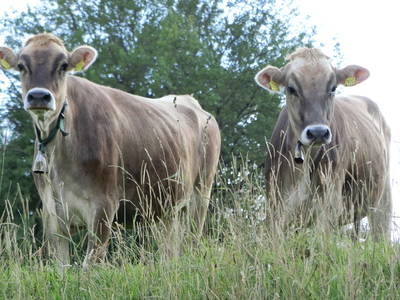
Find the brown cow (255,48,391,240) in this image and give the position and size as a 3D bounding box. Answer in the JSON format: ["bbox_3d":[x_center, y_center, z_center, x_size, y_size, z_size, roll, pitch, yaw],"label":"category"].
[{"bbox_3d":[0.680,0.210,17.700,0.570,1.390,1.980,-1,-2,14],"label":"brown cow"}]

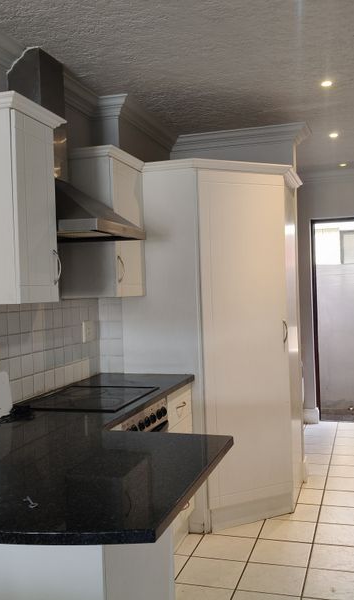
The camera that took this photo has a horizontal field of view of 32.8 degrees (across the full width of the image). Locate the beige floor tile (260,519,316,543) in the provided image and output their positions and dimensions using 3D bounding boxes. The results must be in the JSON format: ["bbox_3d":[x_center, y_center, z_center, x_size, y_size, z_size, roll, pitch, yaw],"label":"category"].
[{"bbox_3d":[0.642,1.324,3.449,0.297,0.010,0.297,-2,1,18],"label":"beige floor tile"}]

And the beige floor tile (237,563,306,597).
[{"bbox_3d":[0.466,1.349,2.902,0.299,0.010,0.295,-2,1,18],"label":"beige floor tile"}]

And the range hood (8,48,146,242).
[{"bbox_3d":[-0.491,-0.721,2.858,0.485,0.865,0.585,-2,1,18],"label":"range hood"}]

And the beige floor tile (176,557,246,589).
[{"bbox_3d":[0.175,1.348,2.975,0.297,0.010,0.297,-2,1,18],"label":"beige floor tile"}]

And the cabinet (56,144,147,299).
[{"bbox_3d":[-0.397,-0.398,3.326,0.331,0.772,0.476,-2,1,18],"label":"cabinet"}]

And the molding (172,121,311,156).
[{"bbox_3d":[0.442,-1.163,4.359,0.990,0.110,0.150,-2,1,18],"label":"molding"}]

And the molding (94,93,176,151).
[{"bbox_3d":[-0.226,-1.134,3.989,0.220,0.110,1.080,-2,1,18],"label":"molding"}]

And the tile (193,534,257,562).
[{"bbox_3d":[0.269,1.351,3.279,0.299,0.010,0.295,-2,1,18],"label":"tile"}]

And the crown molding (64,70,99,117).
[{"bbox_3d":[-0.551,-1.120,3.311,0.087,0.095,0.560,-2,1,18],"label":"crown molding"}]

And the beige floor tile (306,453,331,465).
[{"bbox_3d":[1.099,1.298,4.896,0.299,0.010,0.295,-2,1,18],"label":"beige floor tile"}]

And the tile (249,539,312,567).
[{"bbox_3d":[0.557,1.347,3.194,0.298,0.010,0.298,-2,0,18],"label":"tile"}]

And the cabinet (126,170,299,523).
[{"bbox_3d":[0.292,0.258,3.896,0.920,2.155,1.050,-2,1,18],"label":"cabinet"}]

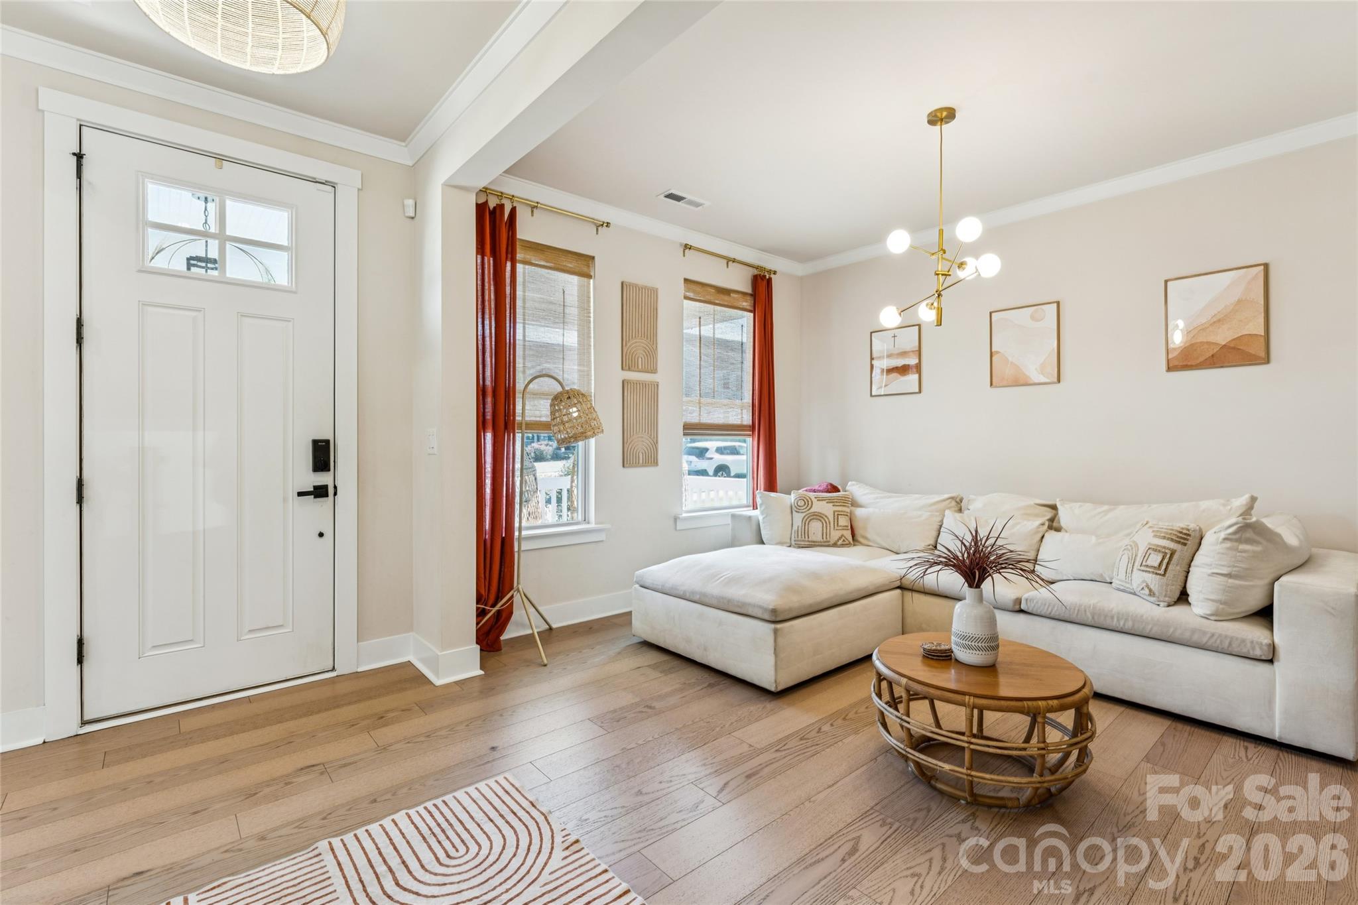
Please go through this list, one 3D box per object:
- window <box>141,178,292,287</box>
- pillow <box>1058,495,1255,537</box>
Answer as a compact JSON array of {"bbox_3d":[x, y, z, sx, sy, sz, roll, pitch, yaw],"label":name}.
[{"bbox_3d":[-2.069,-0.974,2.737,0.550,0.390,0.050,0,1,-41],"label":"window"},{"bbox_3d":[2.642,0.496,3.423,0.200,0.500,0.870,20,-12,-40],"label":"pillow"}]

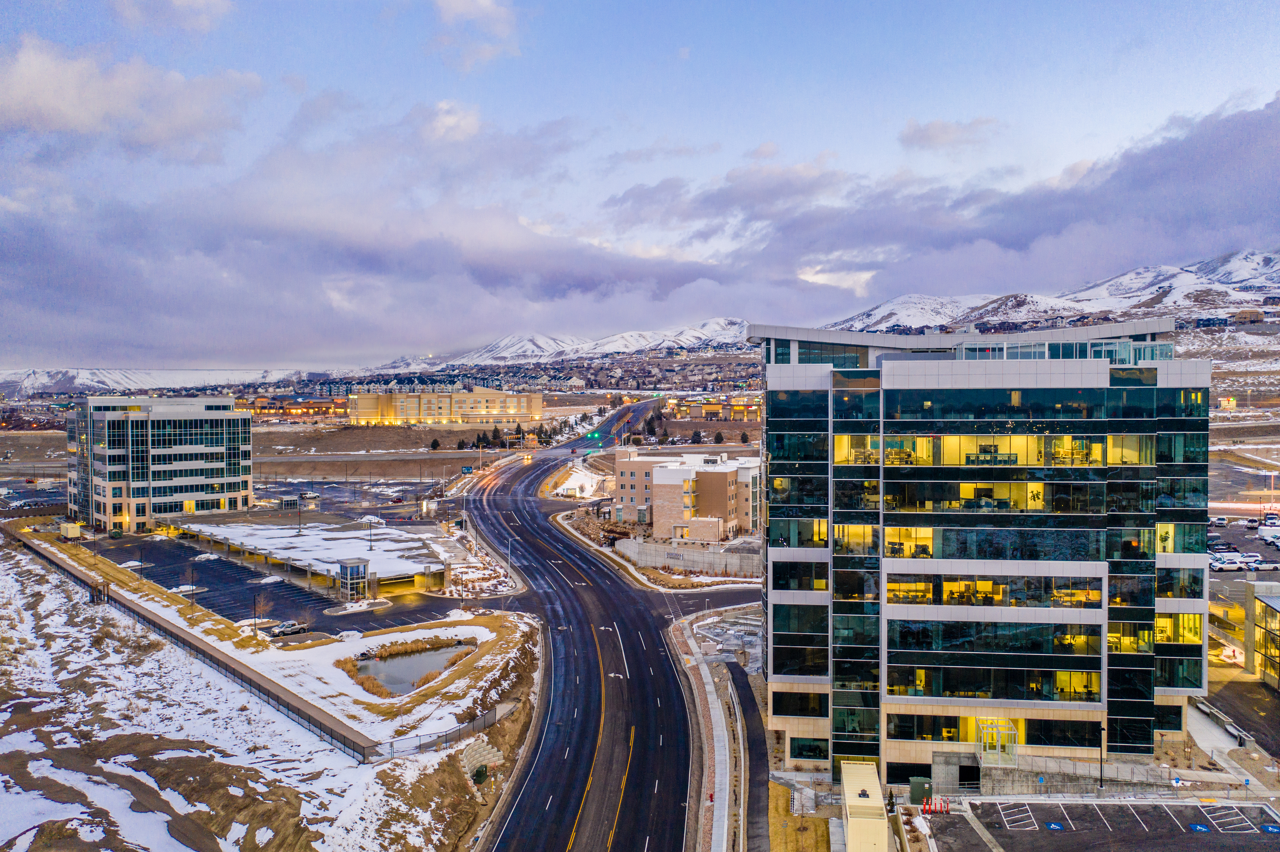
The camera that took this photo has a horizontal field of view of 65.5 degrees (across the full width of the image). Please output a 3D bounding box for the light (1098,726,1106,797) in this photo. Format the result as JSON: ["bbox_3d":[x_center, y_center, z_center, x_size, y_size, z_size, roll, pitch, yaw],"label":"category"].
[{"bbox_3d":[40.661,29.642,87.527,0.700,6.281,1.100,0,1,10],"label":"light"}]

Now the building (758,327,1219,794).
[{"bbox_3d":[35.650,10.570,117.603,42.543,43.603,52.000,0,1,8],"label":"building"}]

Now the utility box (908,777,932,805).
[{"bbox_3d":[24.580,31.894,87.048,1.851,1.950,1.500,0,1,9],"label":"utility box"}]

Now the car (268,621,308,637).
[{"bbox_3d":[-52.767,30.417,149.869,5.450,1.800,1.950,-1,2,-40],"label":"car"}]

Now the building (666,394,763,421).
[{"bbox_3d":[39.756,-6.999,455.989,50.563,7.966,22.000,0,1,15],"label":"building"}]

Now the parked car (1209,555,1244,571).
[{"bbox_3d":[92.377,21.840,156.296,4.940,1.750,1.950,0,1,3],"label":"parked car"}]

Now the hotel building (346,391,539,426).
[{"bbox_3d":[-95.414,-8.709,494.917,94.918,15.644,24.000,0,1,0],"label":"hotel building"}]

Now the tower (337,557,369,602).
[{"bbox_3d":[-50.588,27.404,175.975,4.100,6.311,4.200,-1,2,-40],"label":"tower"}]

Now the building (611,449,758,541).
[{"bbox_3d":[10.560,15.052,229.498,40.281,16.675,47.000,0,1,20],"label":"building"}]

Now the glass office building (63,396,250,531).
[{"bbox_3d":[-139.583,9.763,289.197,37.545,36.650,56.807,-1,2,-40],"label":"glass office building"}]

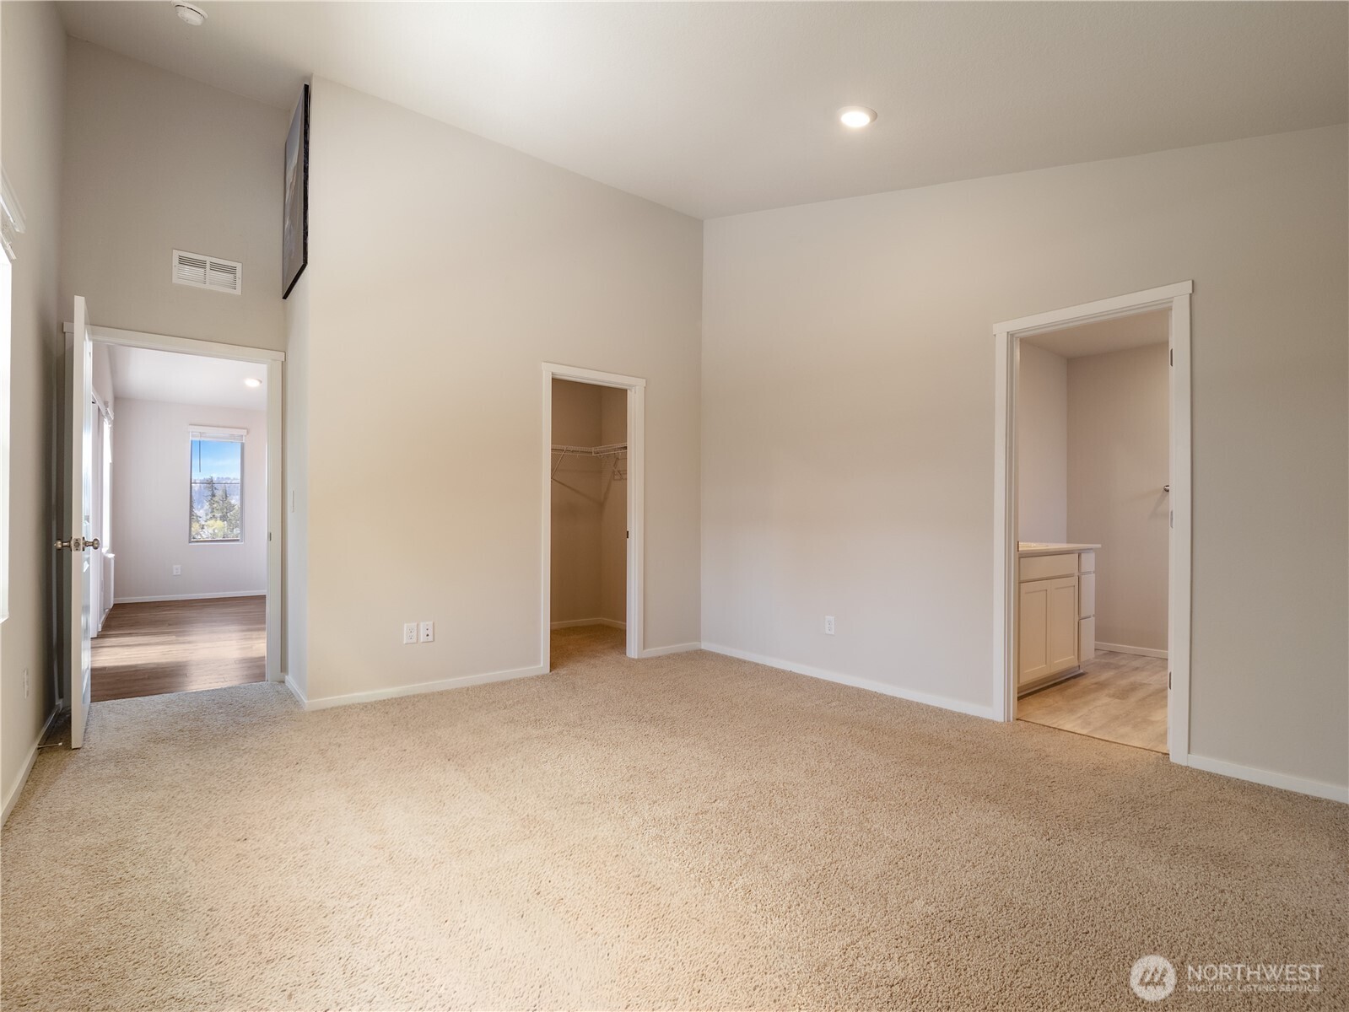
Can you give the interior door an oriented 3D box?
[{"bbox_3d":[-2.960,0.075,3.122,0.045,2.030,0.860,1,-1,-41],"label":"interior door"}]

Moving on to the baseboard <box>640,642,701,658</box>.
[{"bbox_3d":[-0.006,1.134,4.908,0.575,0.060,0.016,1,-1,-38],"label":"baseboard"}]

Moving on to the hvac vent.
[{"bbox_3d":[-2.822,-1.411,3.775,0.345,0.197,0.018,1,-1,-37],"label":"hvac vent"}]

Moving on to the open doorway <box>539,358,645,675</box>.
[{"bbox_3d":[-0.602,0.088,4.528,0.840,2.120,0.130,1,-1,-38],"label":"open doorway"}]

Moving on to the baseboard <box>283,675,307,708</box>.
[{"bbox_3d":[-2.228,1.096,3.668,0.016,0.058,0.710,1,-1,-39],"label":"baseboard"}]

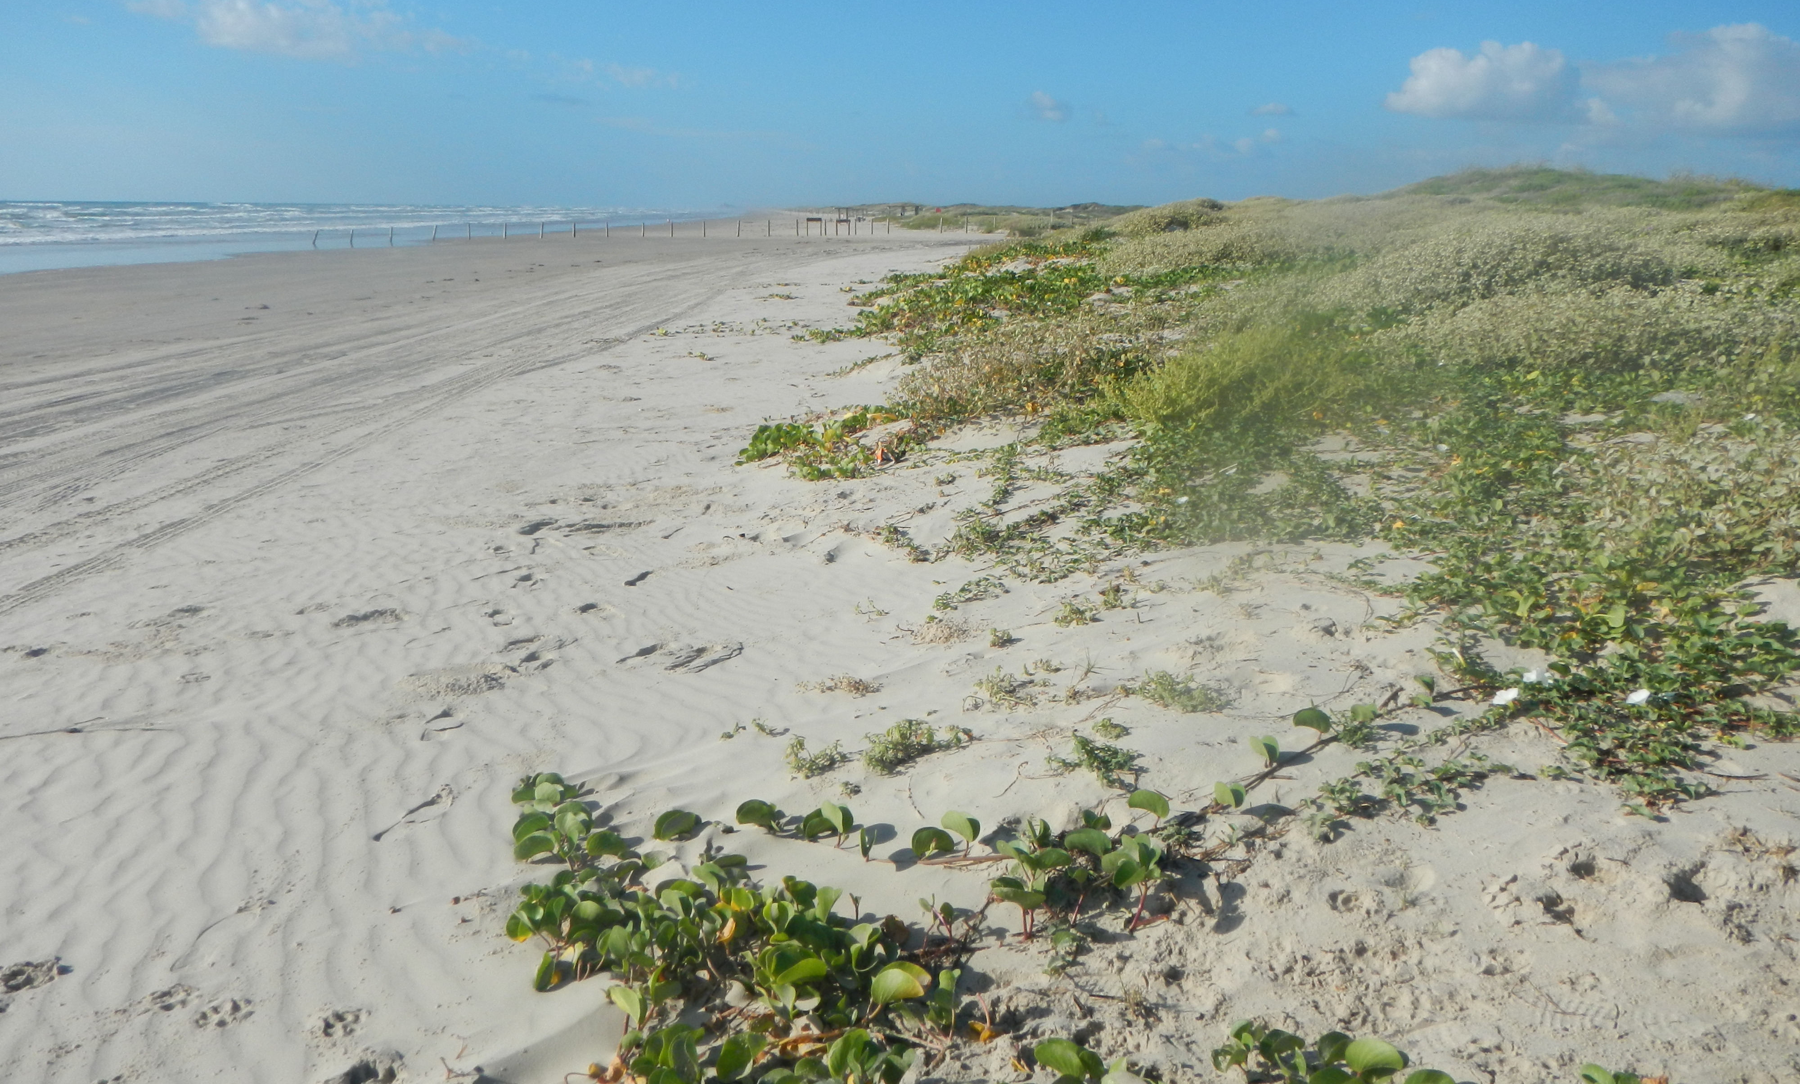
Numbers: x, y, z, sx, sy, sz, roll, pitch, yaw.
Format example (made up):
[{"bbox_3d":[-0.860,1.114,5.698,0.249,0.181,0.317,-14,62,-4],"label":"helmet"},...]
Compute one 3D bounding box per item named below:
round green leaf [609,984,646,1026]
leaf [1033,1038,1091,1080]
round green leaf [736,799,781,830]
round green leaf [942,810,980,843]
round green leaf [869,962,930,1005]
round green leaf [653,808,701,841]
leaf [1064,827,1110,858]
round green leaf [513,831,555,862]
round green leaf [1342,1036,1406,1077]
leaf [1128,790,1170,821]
[{"bbox_3d":[-0.473,0.803,2.524,0.064,0.065,0.045,-2,13,-11],"label":"round green leaf"},{"bbox_3d":[0.250,0.798,2.250,0.089,0.041,0.058,2,13,7],"label":"leaf"},{"bbox_3d":[-0.313,0.603,3.220,0.100,0.043,0.065,-1,13,-6],"label":"round green leaf"},{"bbox_3d":[0.130,0.610,3.121,0.081,0.056,0.053,1,13,3],"label":"round green leaf"},{"bbox_3d":[-0.001,0.784,2.584,0.106,0.066,0.053,1,13,0],"label":"round green leaf"},{"bbox_3d":[-0.488,0.619,3.187,0.099,0.049,0.064,-2,13,-9],"label":"round green leaf"},{"bbox_3d":[0.387,0.620,2.997,0.098,0.039,0.064,2,13,8],"label":"leaf"},{"bbox_3d":[-0.816,0.677,3.244,0.091,0.057,0.046,-3,13,-15],"label":"round green leaf"},{"bbox_3d":[0.791,0.858,2.426,0.100,0.058,0.046,5,14,20],"label":"round green leaf"},{"bbox_3d":[0.550,0.584,3.227,0.093,0.049,0.061,3,13,10],"label":"leaf"}]

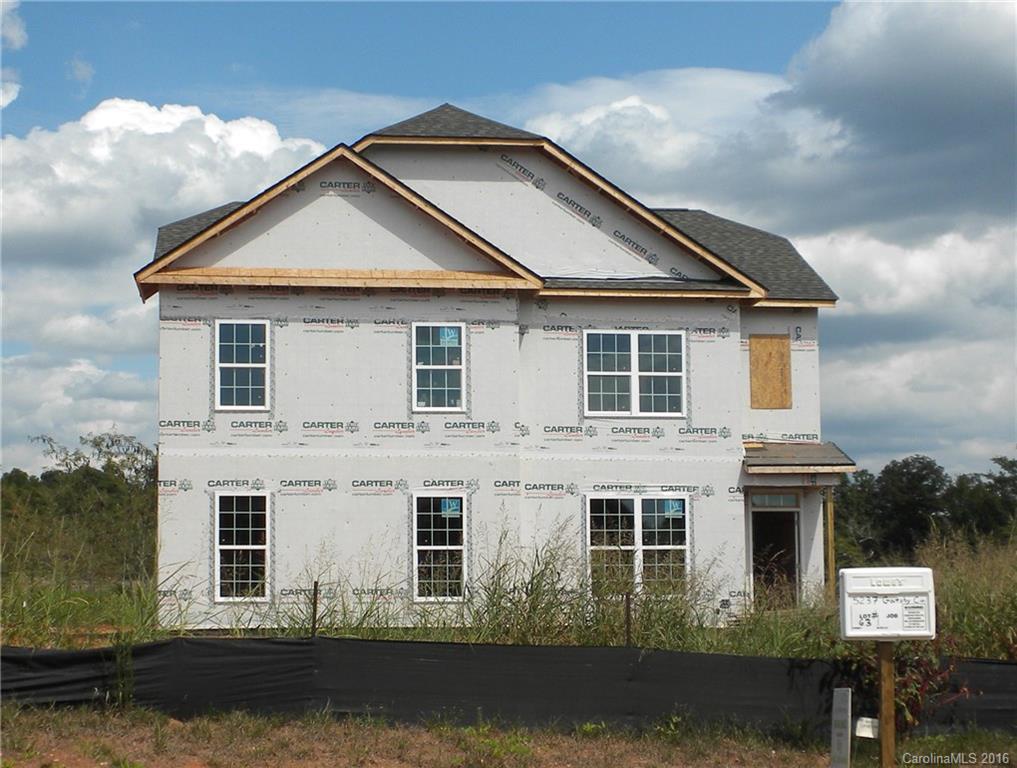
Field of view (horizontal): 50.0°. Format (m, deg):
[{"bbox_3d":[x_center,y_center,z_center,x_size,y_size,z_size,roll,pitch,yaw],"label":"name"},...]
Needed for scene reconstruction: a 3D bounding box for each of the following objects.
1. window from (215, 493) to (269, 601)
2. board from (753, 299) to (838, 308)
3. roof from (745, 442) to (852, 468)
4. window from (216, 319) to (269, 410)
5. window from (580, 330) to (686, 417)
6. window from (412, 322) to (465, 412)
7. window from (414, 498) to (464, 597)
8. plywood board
[{"bbox_3d":[-4.415,2.705,18.145,0.910,1.802,0.090,0,-3,-3],"label":"window"},{"bbox_3d":[5.216,-1.454,19.870,1.552,0.156,0.045,0,-3,-3],"label":"board"},{"bbox_3d":[5.025,1.301,19.405,1.874,0.507,1.300,0,-3,-3],"label":"roof"},{"bbox_3d":[-4.453,-0.314,18.291,0.911,1.512,0.090,0,-3,-3],"label":"window"},{"bbox_3d":[2.227,-0.178,19.108,1.806,1.517,0.090,0,-3,-3],"label":"window"},{"bbox_3d":[-1.164,-0.283,18.439,0.900,1.507,0.090,0,-3,-3],"label":"window"},{"bbox_3d":[-1.136,2.744,18.292,0.900,1.810,0.090,0,-3,-3],"label":"window"},{"bbox_3d":[4.851,-0.221,20.114,0.753,1.376,0.025,0,-3,-3],"label":"plywood board"}]

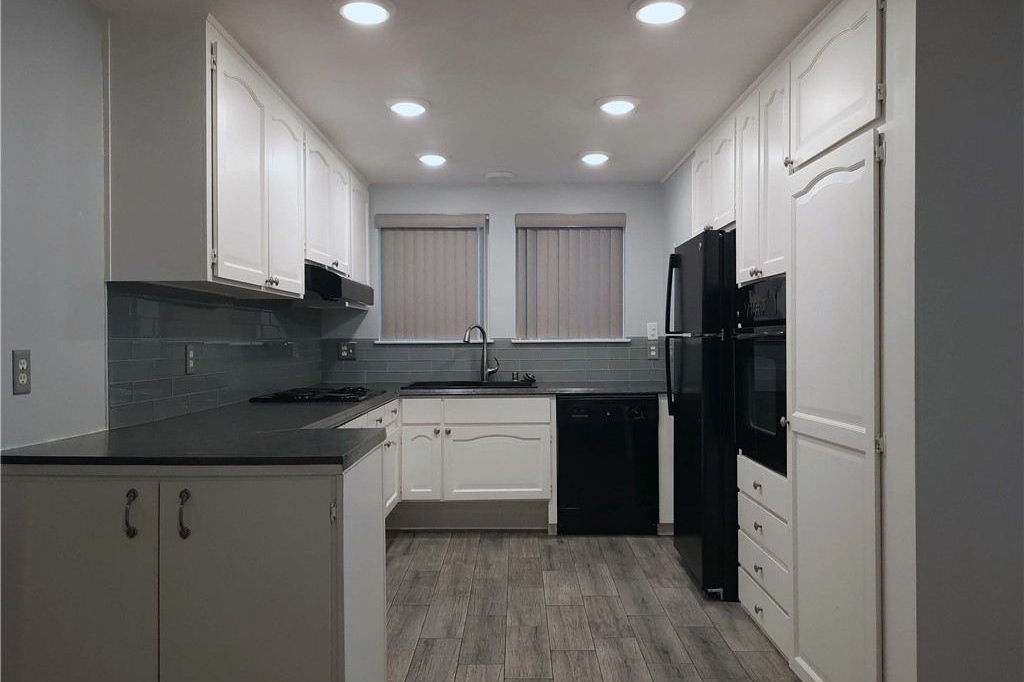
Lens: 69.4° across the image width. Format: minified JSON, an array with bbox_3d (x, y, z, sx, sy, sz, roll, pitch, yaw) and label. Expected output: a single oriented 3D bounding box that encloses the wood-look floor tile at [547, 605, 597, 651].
[{"bbox_3d":[0.237,1.187,3.067,0.171,0.010,0.469,0,0,0],"label":"wood-look floor tile"}]

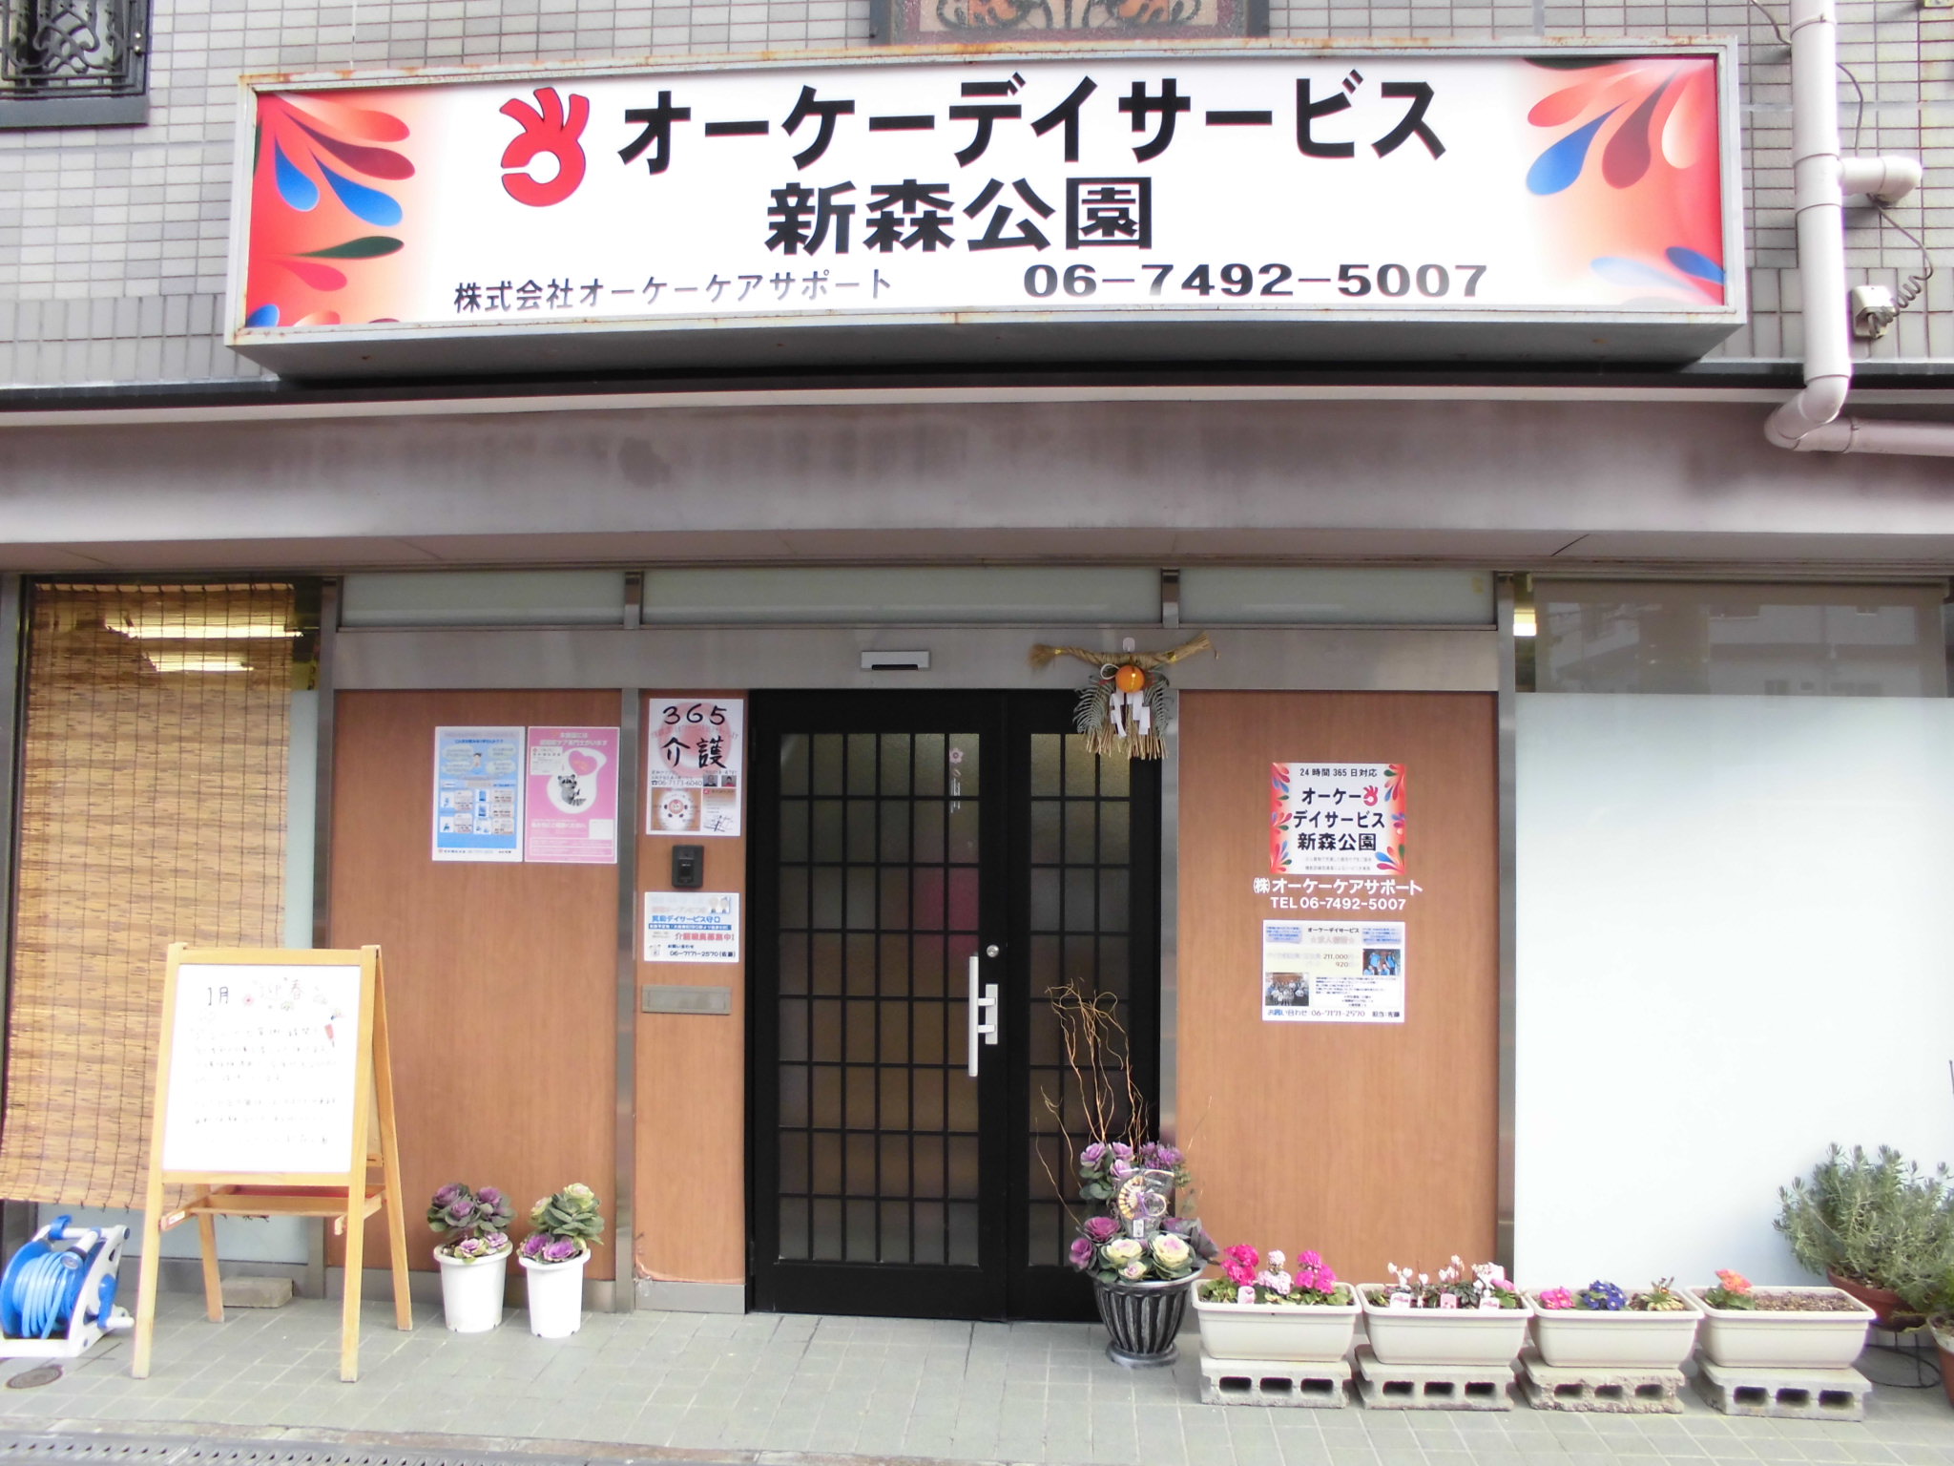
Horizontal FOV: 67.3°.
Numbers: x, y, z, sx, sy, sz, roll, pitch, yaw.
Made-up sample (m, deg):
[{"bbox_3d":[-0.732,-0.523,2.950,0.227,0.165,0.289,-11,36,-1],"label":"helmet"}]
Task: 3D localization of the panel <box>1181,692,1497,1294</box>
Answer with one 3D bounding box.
[{"bbox_3d":[1.086,0.795,4.446,0.959,1.835,0.040,0,-1,4],"label":"panel"}]

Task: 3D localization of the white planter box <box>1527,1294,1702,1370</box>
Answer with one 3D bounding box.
[{"bbox_3d":[1.723,1.627,4.010,0.445,0.157,0.210,0,-1,4],"label":"white planter box"}]

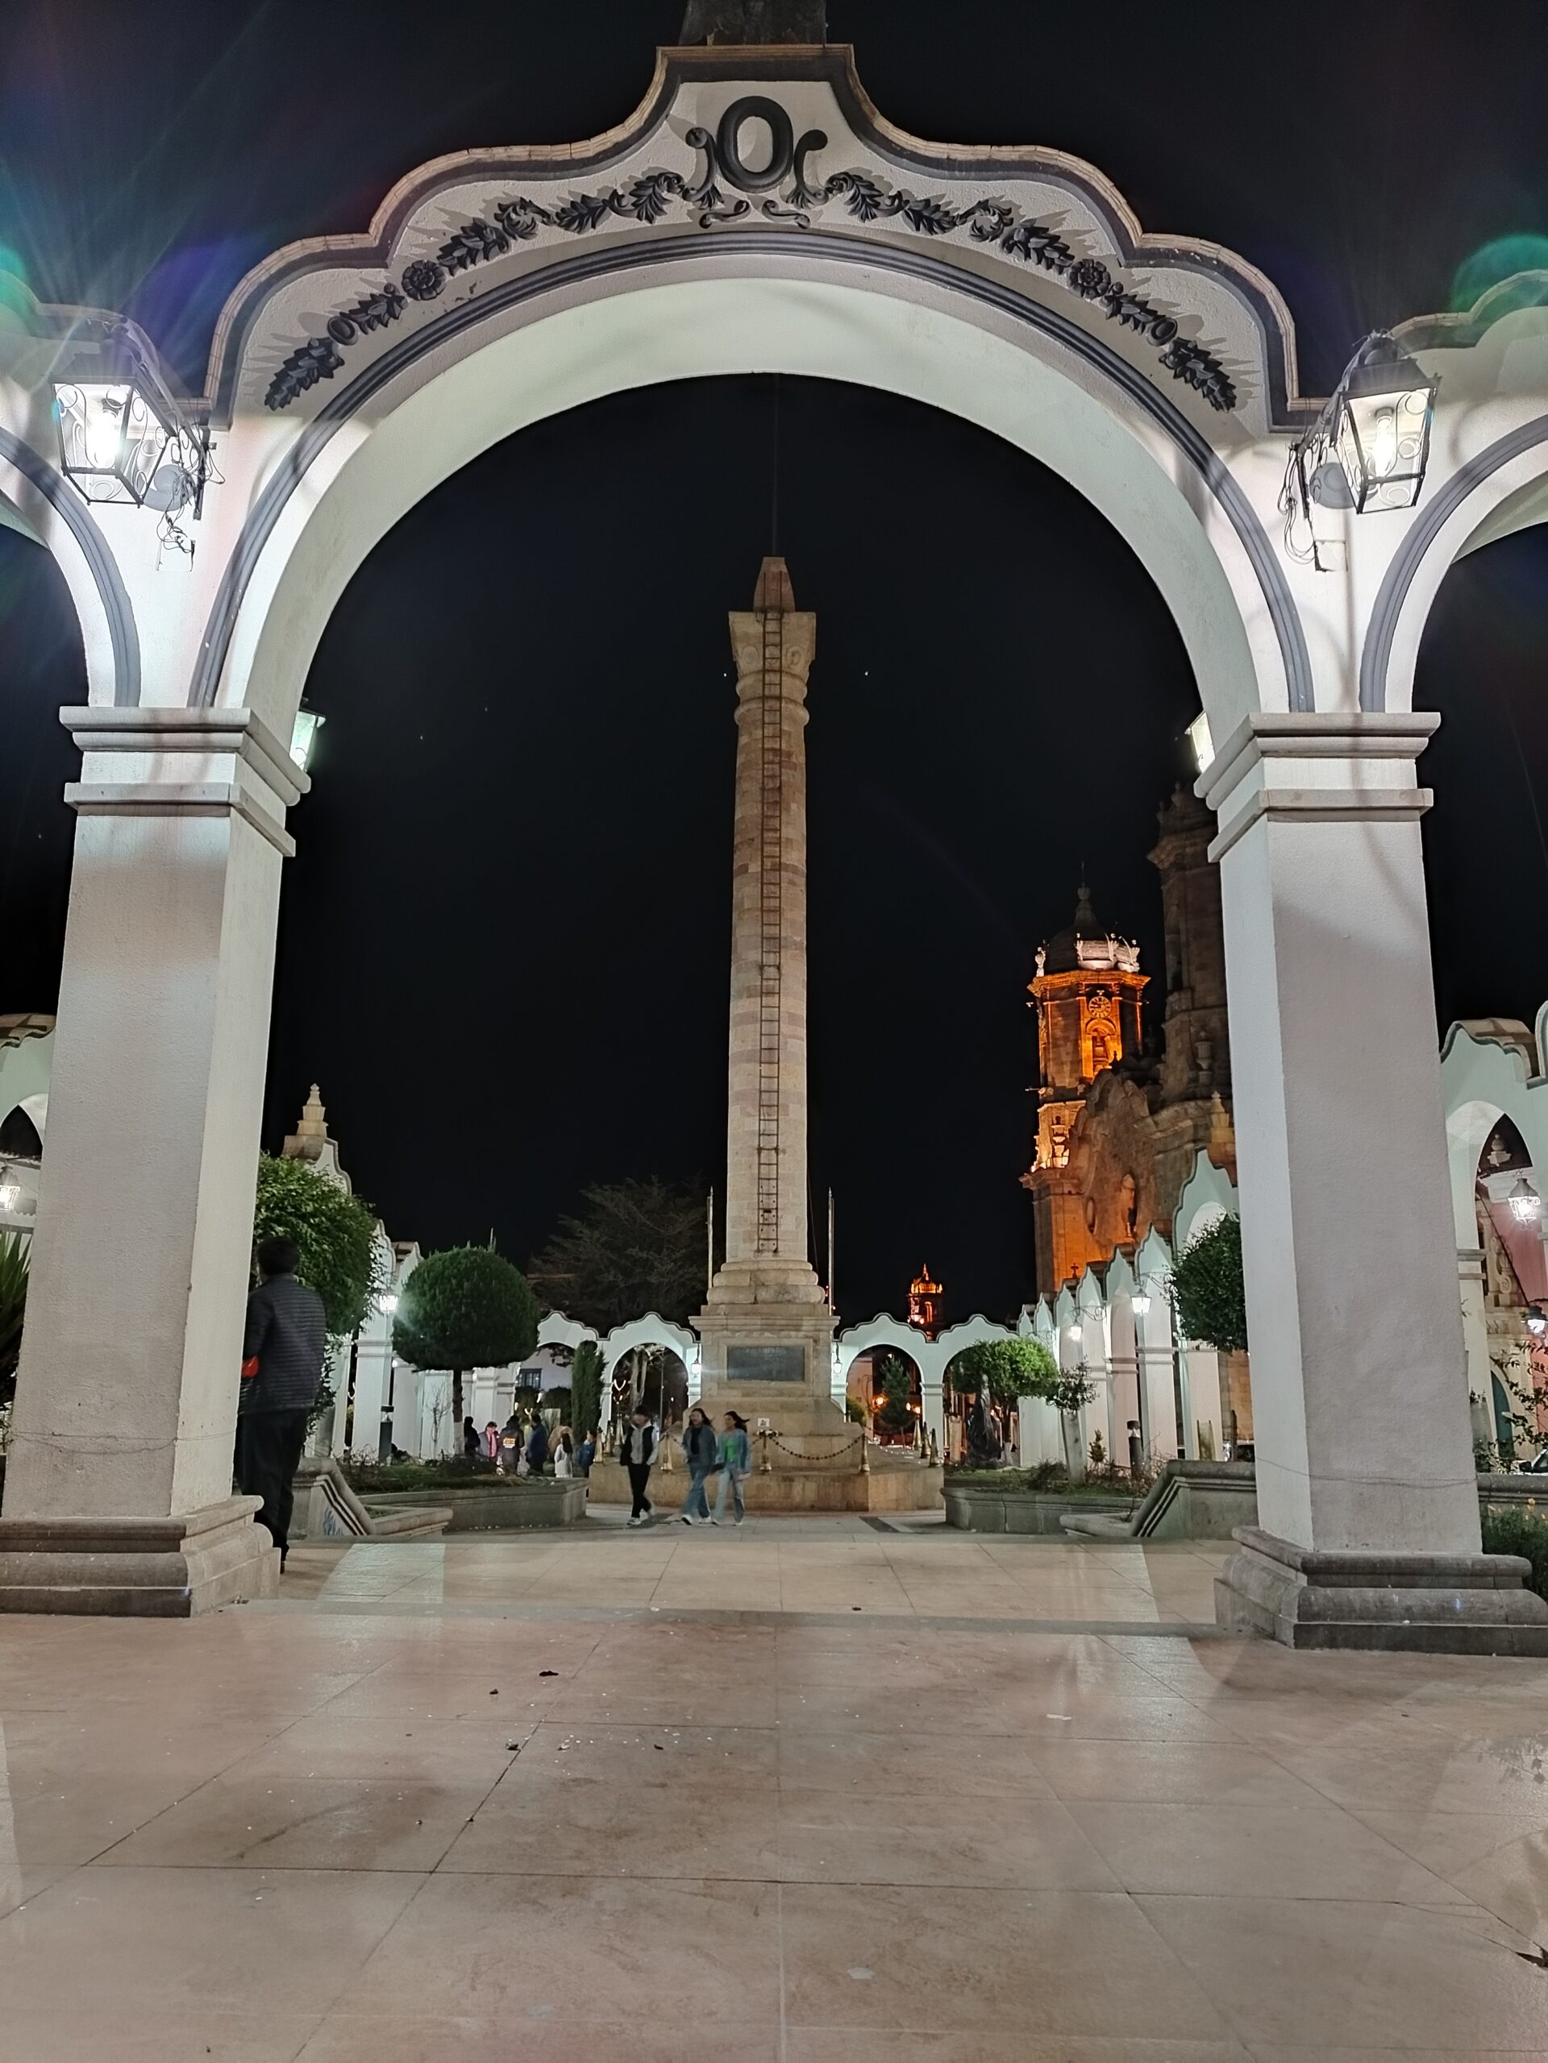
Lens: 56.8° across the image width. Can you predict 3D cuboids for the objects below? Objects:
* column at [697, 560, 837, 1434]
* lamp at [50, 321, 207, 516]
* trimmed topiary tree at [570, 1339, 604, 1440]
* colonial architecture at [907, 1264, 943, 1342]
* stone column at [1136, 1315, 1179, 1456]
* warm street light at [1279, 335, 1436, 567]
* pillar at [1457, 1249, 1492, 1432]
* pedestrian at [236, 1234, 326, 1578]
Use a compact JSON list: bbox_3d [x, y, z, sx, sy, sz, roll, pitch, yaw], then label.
[{"bbox_3d":[-0.040,-1.179,26.740,2.650,16.700,2.650,0,-11,1],"label":"column"},{"bbox_3d":[-2.694,-2.496,6.172,0.380,0.800,1.000,0,-11,1],"label":"lamp"},{"bbox_3d":[-5.905,11.675,44.626,1.080,4.100,1.080,0,-11,1],"label":"trimmed topiary tree"},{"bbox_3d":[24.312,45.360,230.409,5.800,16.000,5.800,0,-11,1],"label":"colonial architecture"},{"bbox_3d":[9.587,9.240,35.616,0.840,4.200,0.840,0,-11,1],"label":"stone column"},{"bbox_3d":[2.466,-2.433,6.122,0.380,0.820,1.000,1,-11,-2],"label":"warm street light"},{"bbox_3d":[9.862,4.908,20.262,0.840,3.750,0.840,0,-11,1],"label":"pillar"},{"bbox_3d":[-2.651,1.977,7.681,0.520,1.740,0.360,4,-12,-18],"label":"pedestrian"}]

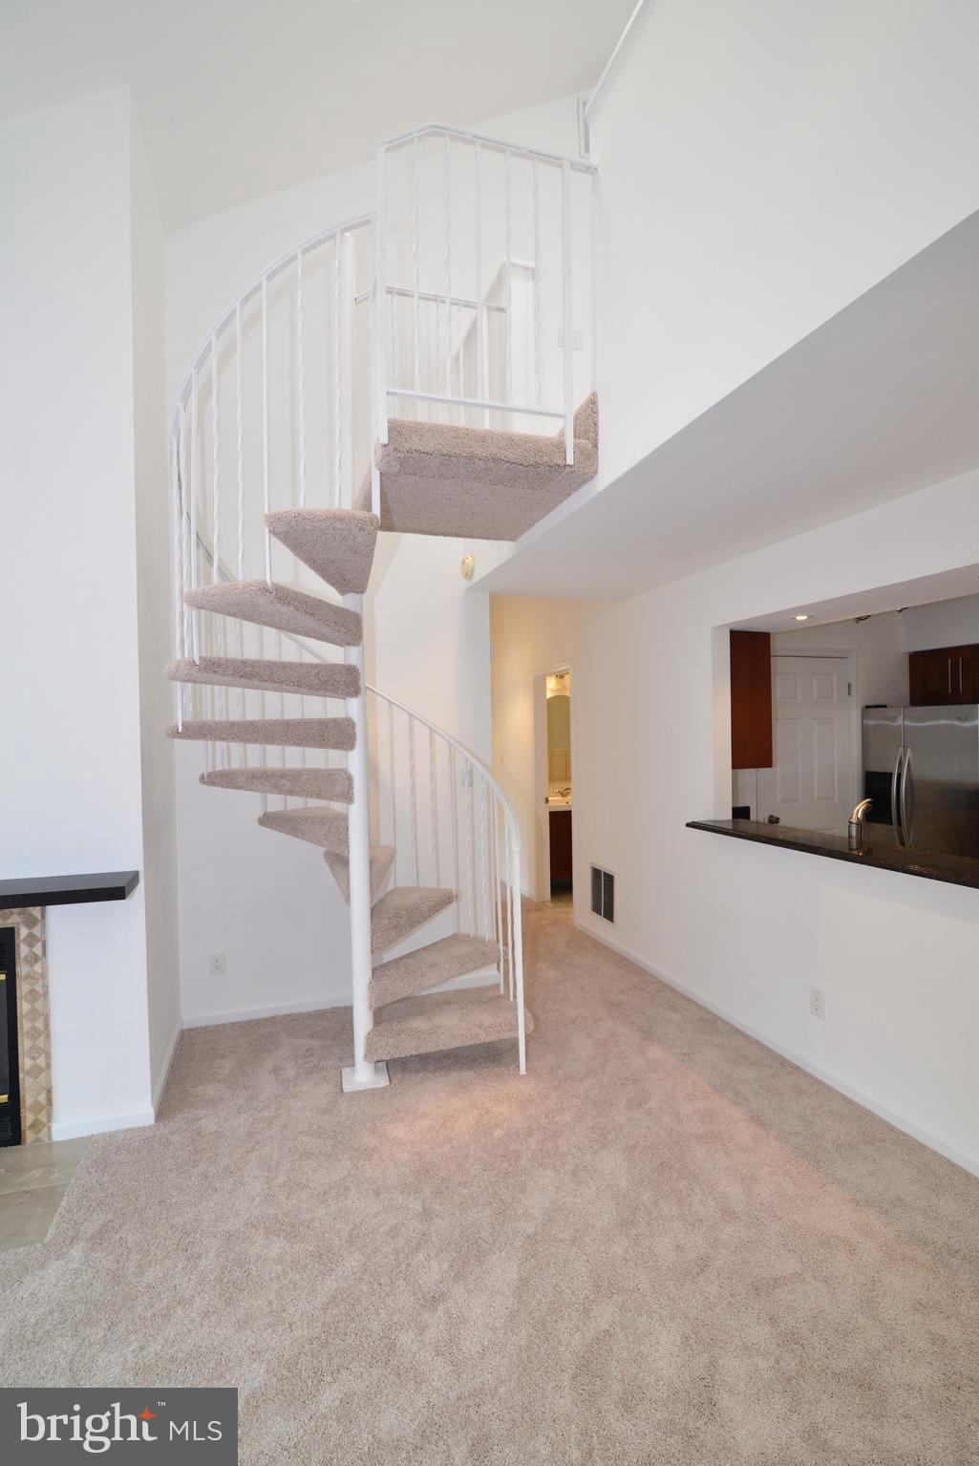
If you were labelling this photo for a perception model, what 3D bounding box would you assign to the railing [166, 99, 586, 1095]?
[{"bbox_3d":[-0.568,-0.223,2.896,1.507,3.598,1.674,-1,1,-19],"label":"railing"}]

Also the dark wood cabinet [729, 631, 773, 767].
[{"bbox_3d":[1.408,-0.189,3.900,0.300,0.776,0.450,-1,1,-19],"label":"dark wood cabinet"}]

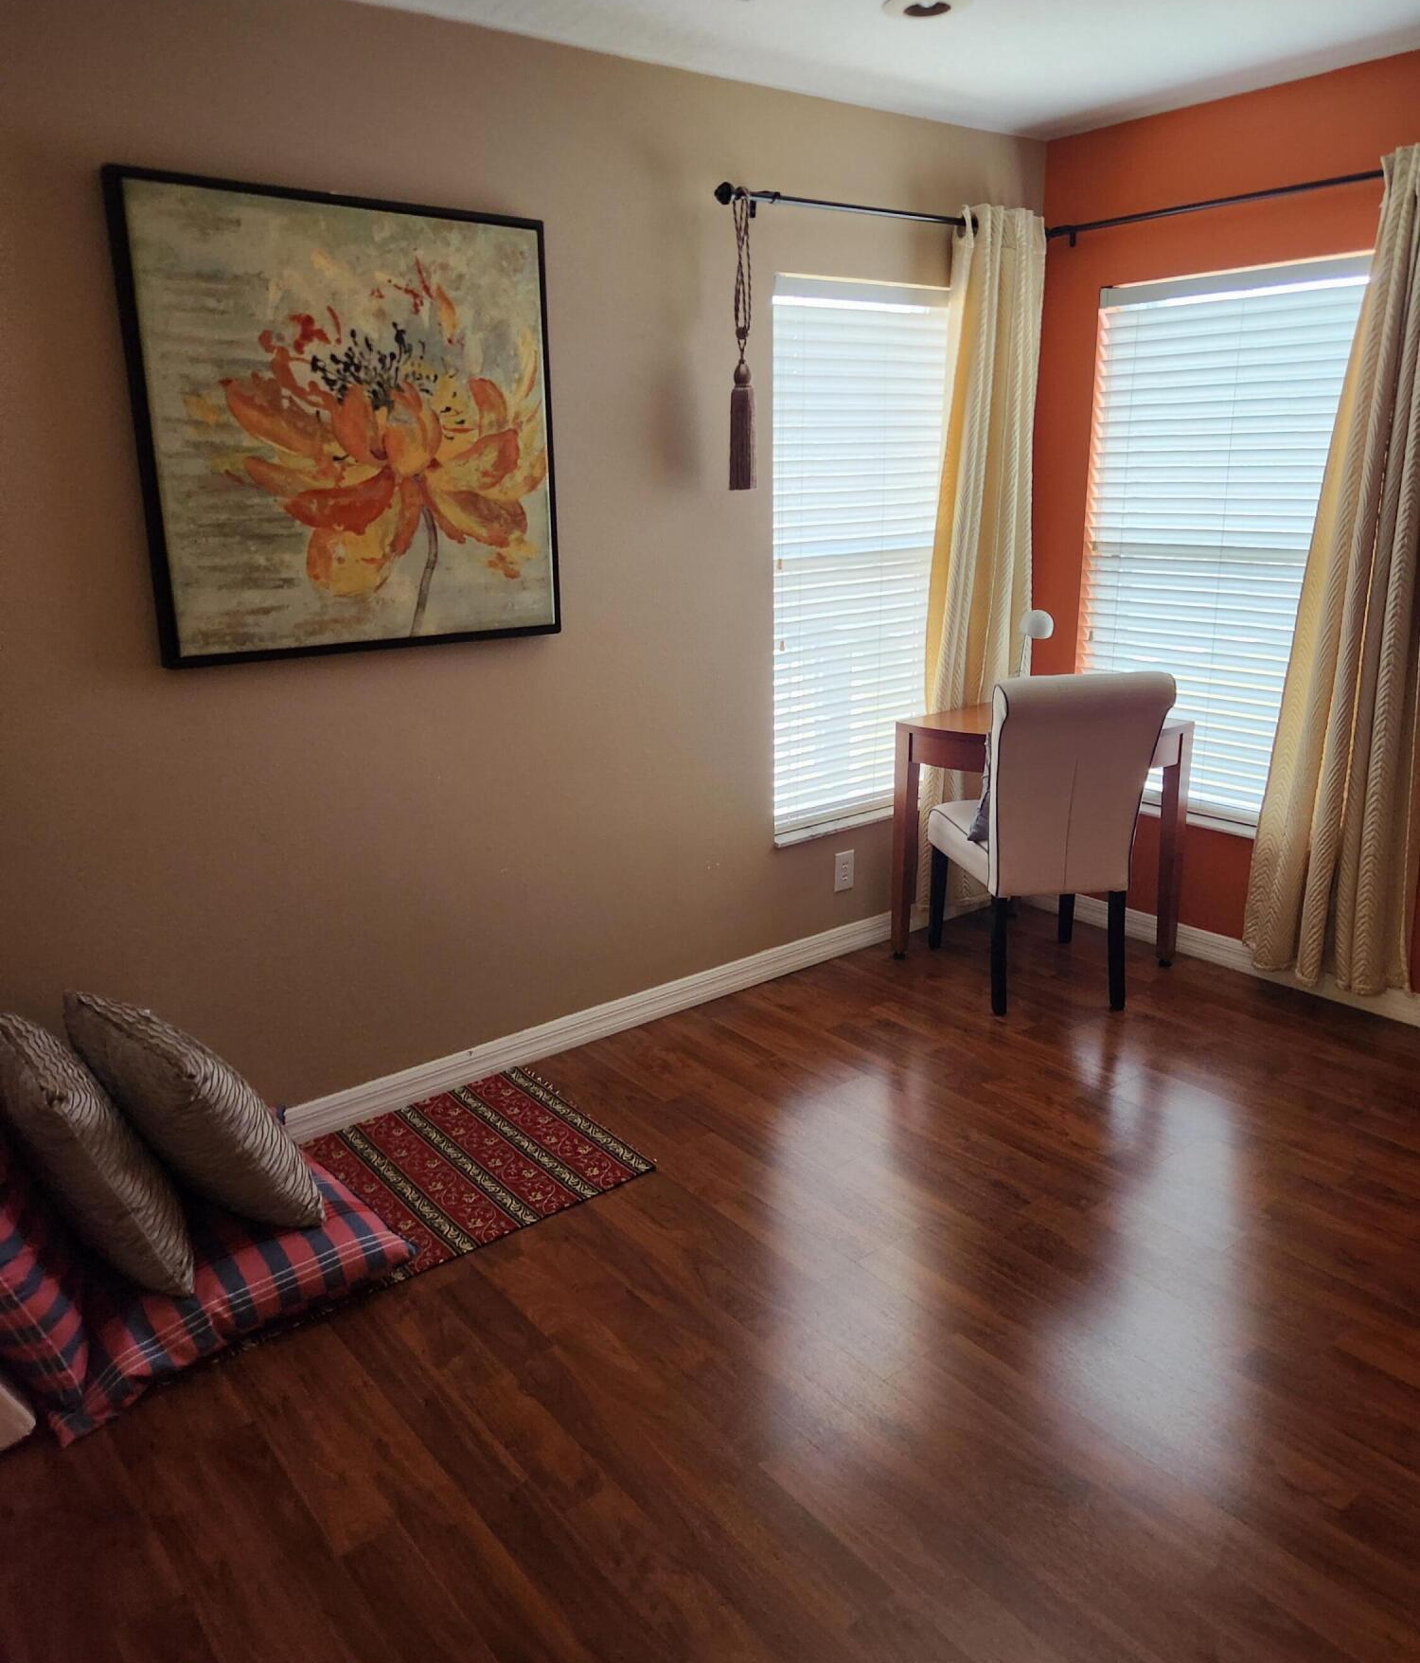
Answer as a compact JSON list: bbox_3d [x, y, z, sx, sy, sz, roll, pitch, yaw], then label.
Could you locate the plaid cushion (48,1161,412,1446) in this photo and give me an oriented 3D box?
[{"bbox_3d":[-1.032,0.803,2.515,0.660,0.140,0.660,-14,21,-36],"label":"plaid cushion"}]

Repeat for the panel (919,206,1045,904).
[{"bbox_3d":[0.846,-0.788,3.937,0.490,2.110,0.130,-14,21,-36],"label":"panel"}]

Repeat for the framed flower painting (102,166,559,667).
[{"bbox_3d":[-0.746,-0.858,2.707,0.920,0.920,0.045,-14,21,-36],"label":"framed flower painting"}]

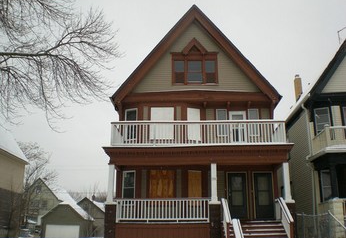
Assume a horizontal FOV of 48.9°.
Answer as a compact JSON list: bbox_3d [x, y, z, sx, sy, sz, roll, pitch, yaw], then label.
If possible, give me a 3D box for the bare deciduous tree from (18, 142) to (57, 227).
[{"bbox_3d":[-17.435,9.560,50.815,6.000,12.600,6.000,-1,-15,2],"label":"bare deciduous tree"}]

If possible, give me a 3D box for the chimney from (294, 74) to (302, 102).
[{"bbox_3d":[8.156,-1.947,24.777,0.500,1.900,0.500,-1,-15,2],"label":"chimney"}]

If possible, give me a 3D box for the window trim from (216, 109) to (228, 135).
[{"bbox_3d":[2.517,0.194,19.149,0.560,1.420,0.120,-1,-15,2],"label":"window trim"}]

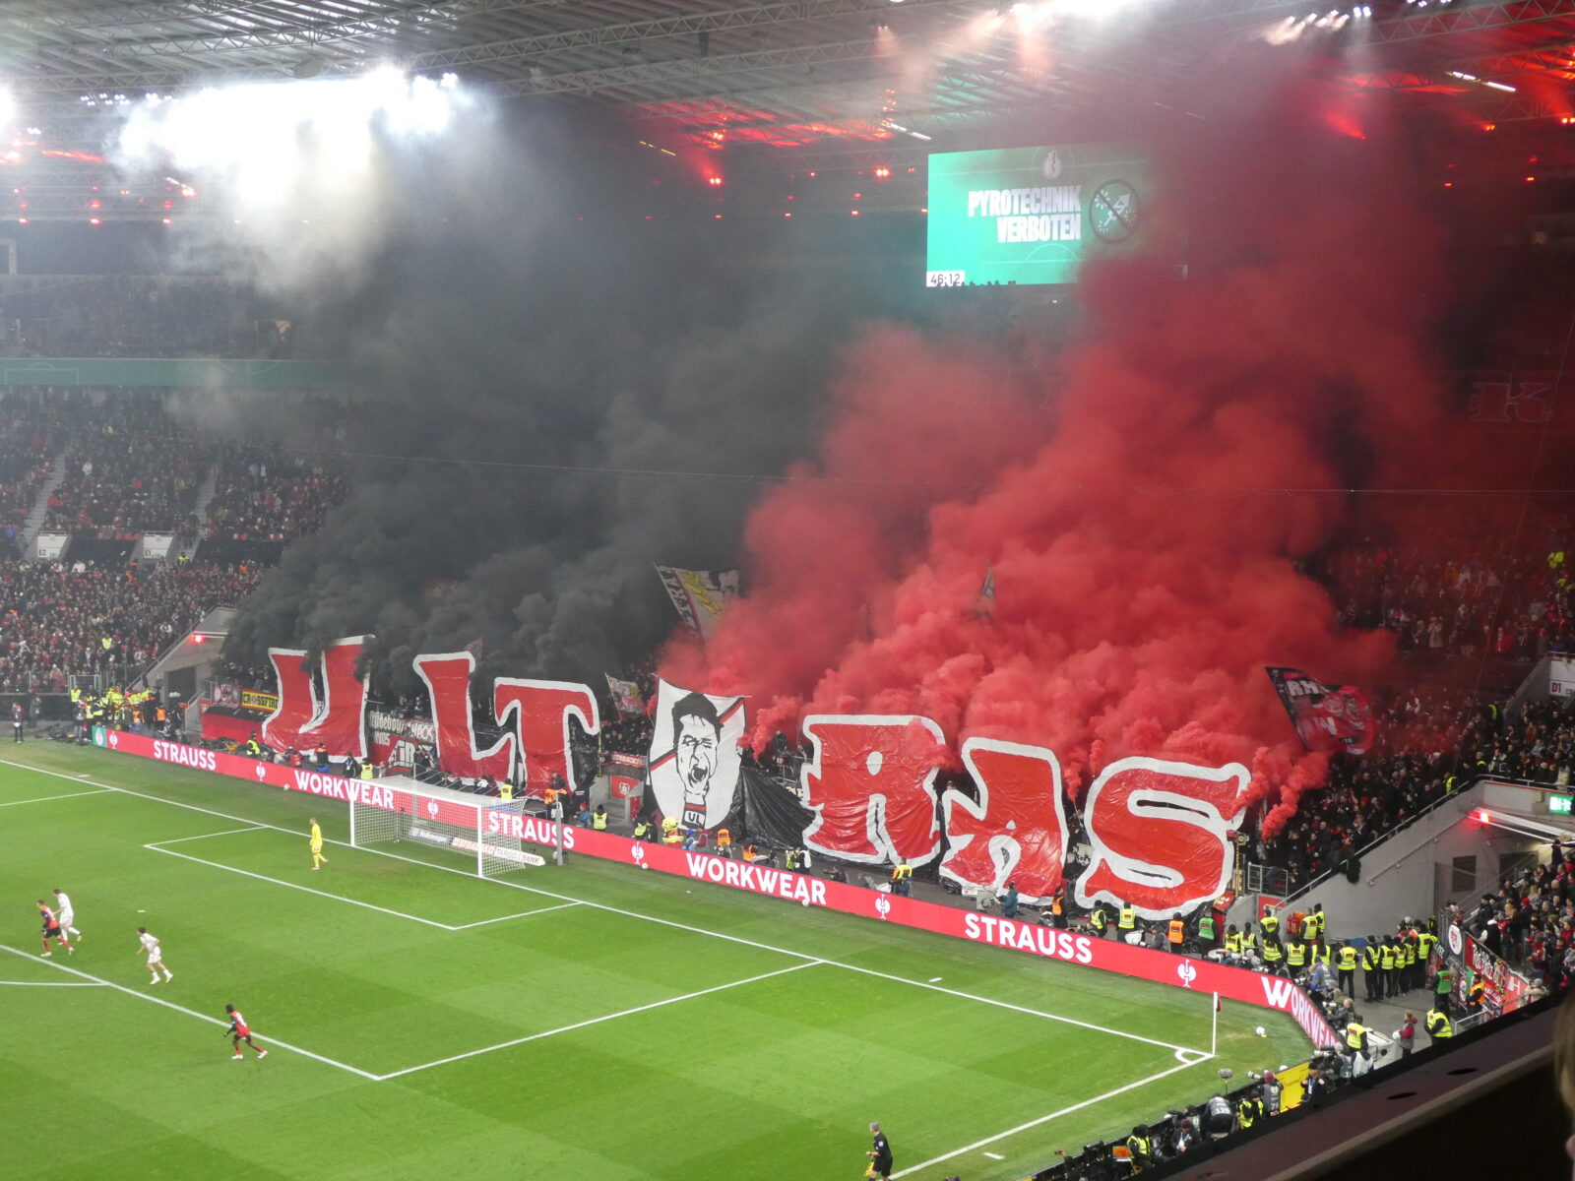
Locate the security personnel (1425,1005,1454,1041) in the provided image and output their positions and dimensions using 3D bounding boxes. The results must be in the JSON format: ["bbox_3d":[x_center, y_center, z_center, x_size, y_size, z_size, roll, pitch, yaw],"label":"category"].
[{"bbox_3d":[16.691,11.457,58.282,0.450,1.800,0.580,0,5,-2],"label":"security personnel"}]

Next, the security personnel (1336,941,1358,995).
[{"bbox_3d":[16.065,10.836,65.142,0.600,1.760,0.420,1,5,6],"label":"security personnel"}]

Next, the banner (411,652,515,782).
[{"bbox_3d":[-13.906,5.372,97.609,7.010,5.650,0.700,5,7,43],"label":"banner"}]

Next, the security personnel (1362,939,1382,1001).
[{"bbox_3d":[16.720,10.828,64.900,0.580,1.830,0.450,-3,6,-30],"label":"security personnel"}]

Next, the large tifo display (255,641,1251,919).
[{"bbox_3d":[-5.274,6.245,89.502,54.290,5.550,1.000,5,7,43],"label":"large tifo display"}]

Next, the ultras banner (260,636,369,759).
[{"bbox_3d":[-21.770,4.656,105.000,8.910,5.520,0.700,5,7,43],"label":"ultras banner"}]

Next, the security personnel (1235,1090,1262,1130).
[{"bbox_3d":[10.778,12.201,52.436,0.580,1.300,0.680,-5,7,-44],"label":"security personnel"}]

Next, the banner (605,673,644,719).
[{"bbox_3d":[-6.639,4.360,93.259,2.230,1.780,0.400,5,7,43],"label":"banner"}]

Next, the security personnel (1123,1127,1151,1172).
[{"bbox_3d":[7.848,12.413,49.778,0.680,1.320,0.580,5,7,43],"label":"security personnel"}]

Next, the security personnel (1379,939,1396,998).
[{"bbox_3d":[17.249,10.810,65.306,0.580,1.800,0.420,-1,5,-13],"label":"security personnel"}]

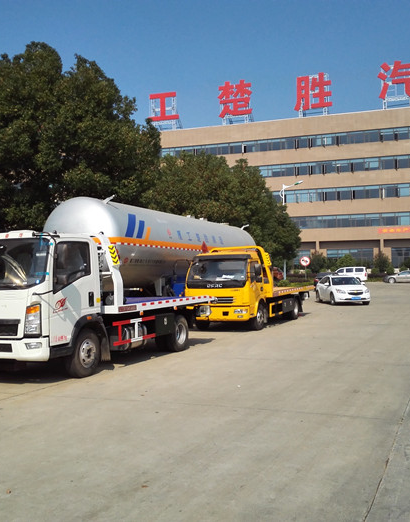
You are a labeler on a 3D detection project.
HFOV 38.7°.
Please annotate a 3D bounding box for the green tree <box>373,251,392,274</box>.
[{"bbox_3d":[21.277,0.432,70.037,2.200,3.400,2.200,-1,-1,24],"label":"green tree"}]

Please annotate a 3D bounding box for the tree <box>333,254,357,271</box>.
[{"bbox_3d":[17.080,0.750,71.033,2.900,3.100,2.900,-1,-1,24],"label":"tree"}]

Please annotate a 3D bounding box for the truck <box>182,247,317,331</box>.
[{"bbox_3d":[1.736,0.799,19.757,2.150,2.450,7.200,-1,-1,24],"label":"truck"}]

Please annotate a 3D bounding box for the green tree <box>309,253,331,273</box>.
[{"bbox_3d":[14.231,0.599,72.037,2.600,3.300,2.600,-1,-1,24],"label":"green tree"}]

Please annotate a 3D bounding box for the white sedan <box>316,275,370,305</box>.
[{"bbox_3d":[7.430,1.537,31.748,1.790,1.480,4.600,-1,-1,-4],"label":"white sedan"}]

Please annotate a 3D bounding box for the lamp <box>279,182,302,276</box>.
[{"bbox_3d":[6.324,-1.748,42.832,1.750,8.200,0.300,-1,-1,24],"label":"lamp"}]

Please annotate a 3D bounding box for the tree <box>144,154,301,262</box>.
[{"bbox_3d":[0.916,-1.855,32.570,8.200,8.220,8.200,-1,-1,24],"label":"tree"}]

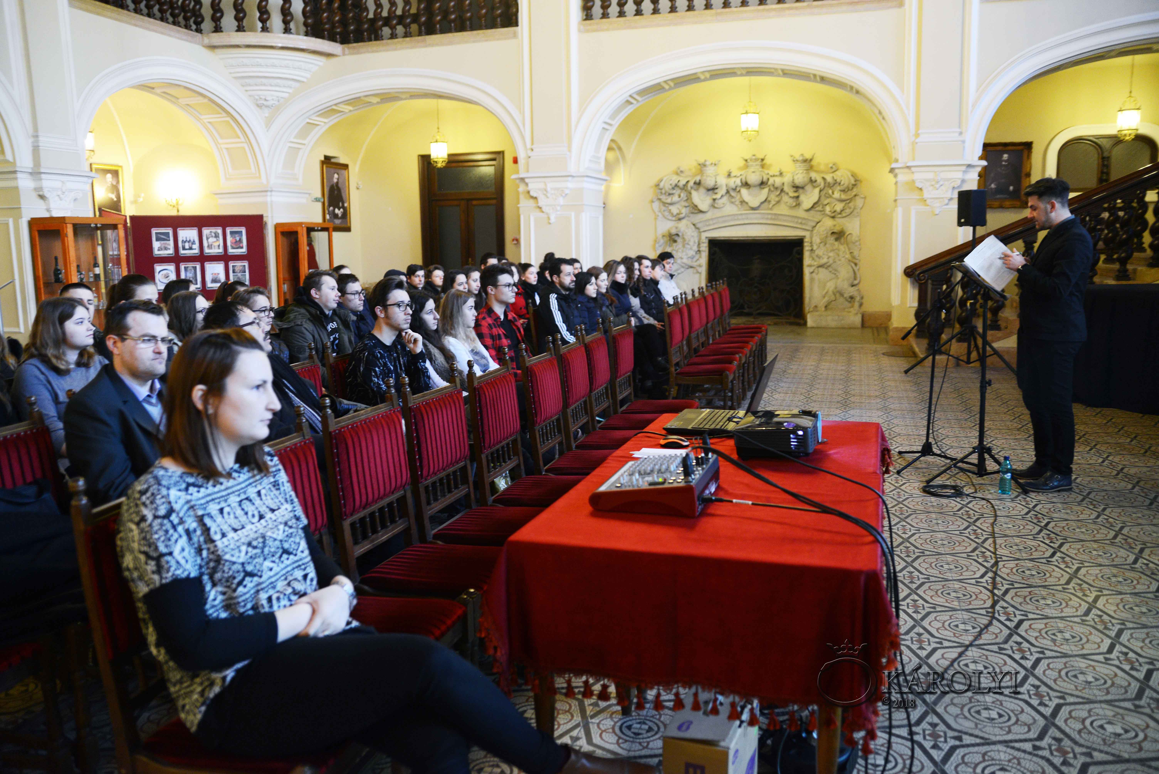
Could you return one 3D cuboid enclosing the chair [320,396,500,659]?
[{"bbox_3d":[-0.462,0.520,2.866,0.480,1.030,0.440,2,9,17],"label":"chair"}]

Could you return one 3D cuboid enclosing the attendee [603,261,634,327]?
[{"bbox_3d":[0.625,-0.584,8.916,0.780,1.310,0.460,4,10,27],"label":"attendee"}]

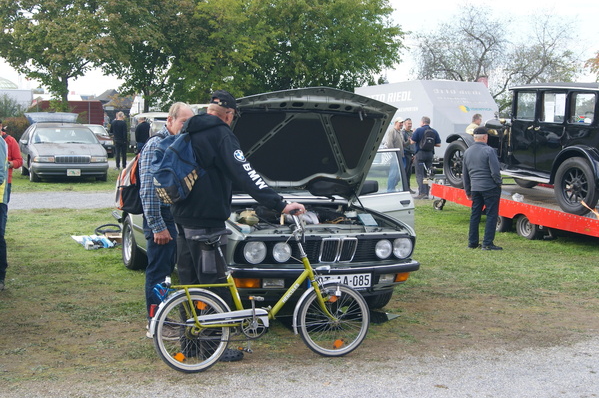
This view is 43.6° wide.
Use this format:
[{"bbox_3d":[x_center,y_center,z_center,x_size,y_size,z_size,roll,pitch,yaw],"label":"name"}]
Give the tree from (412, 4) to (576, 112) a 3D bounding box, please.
[{"bbox_3d":[9.204,-5.583,35.000,7.800,7.000,7.000,1,5,0],"label":"tree"}]

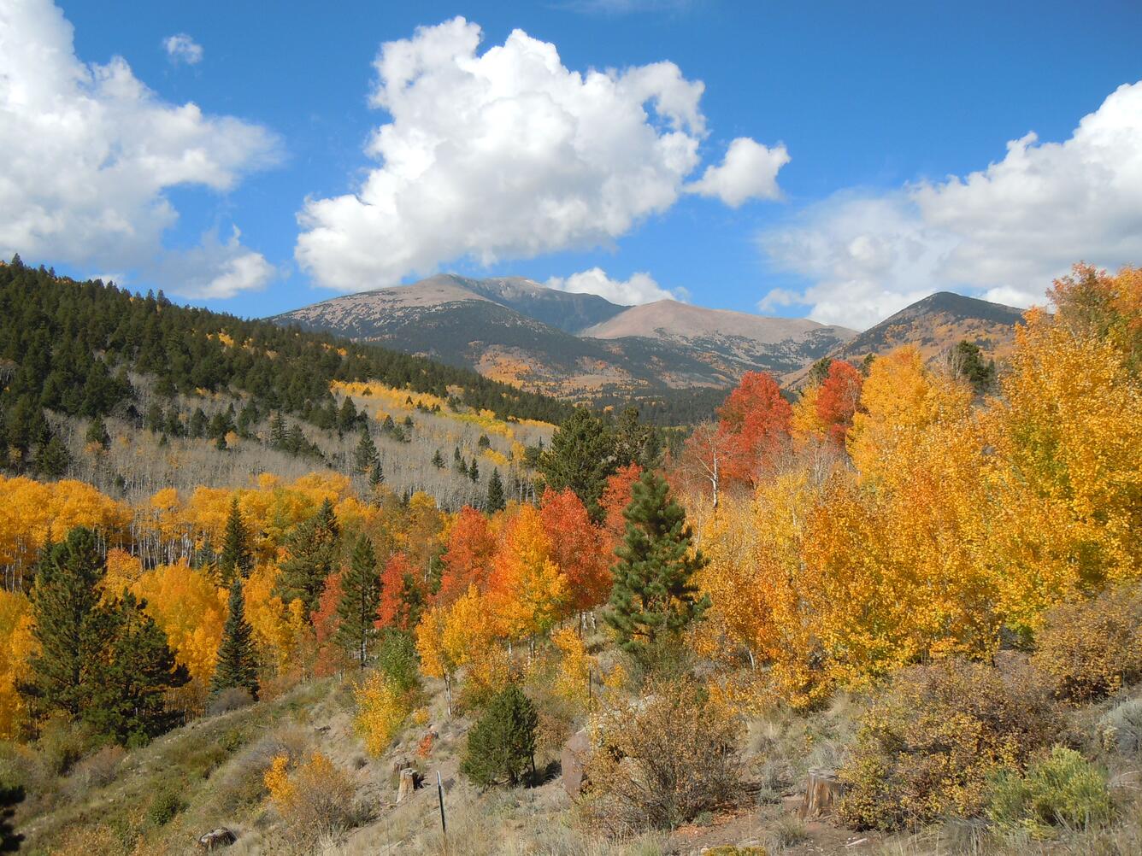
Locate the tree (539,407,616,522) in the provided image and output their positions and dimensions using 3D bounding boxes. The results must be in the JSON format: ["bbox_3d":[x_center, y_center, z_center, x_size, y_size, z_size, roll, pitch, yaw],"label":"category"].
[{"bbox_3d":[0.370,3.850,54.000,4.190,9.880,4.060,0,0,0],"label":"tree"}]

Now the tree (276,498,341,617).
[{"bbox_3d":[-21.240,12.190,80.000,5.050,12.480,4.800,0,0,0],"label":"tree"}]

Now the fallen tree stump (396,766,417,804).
[{"bbox_3d":[-4.150,9.020,25.000,0.520,0.770,0.520,0,0,0],"label":"fallen tree stump"}]

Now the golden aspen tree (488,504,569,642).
[{"bbox_3d":[-1.620,5.810,37.500,3.010,5.850,2.920,0,0,0],"label":"golden aspen tree"}]

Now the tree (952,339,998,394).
[{"bbox_3d":[34.710,-3.030,85.000,3.910,9.190,3.910,0,0,0],"label":"tree"}]

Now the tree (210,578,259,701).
[{"bbox_3d":[-21.750,13.730,64.000,3.170,8.020,3.170,0,0,0],"label":"tree"}]

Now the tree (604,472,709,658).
[{"bbox_3d":[2.940,4.800,34.000,3.650,6.680,3.540,0,0,0],"label":"tree"}]

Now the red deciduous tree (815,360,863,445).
[{"bbox_3d":[17.910,-0.480,66.000,3.150,8.150,3.150,0,0,0],"label":"red deciduous tree"}]

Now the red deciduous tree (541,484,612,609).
[{"bbox_3d":[0.210,5.620,43.000,3.100,6.090,3.010,0,0,0],"label":"red deciduous tree"}]

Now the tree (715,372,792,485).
[{"bbox_3d":[8.500,1.180,46.000,3.610,7.630,3.500,0,0,0],"label":"tree"}]

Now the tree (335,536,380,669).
[{"bbox_3d":[-10.770,8.790,50.000,2.300,6.810,2.230,0,0,0],"label":"tree"}]

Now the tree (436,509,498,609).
[{"bbox_3d":[-6.570,9.530,62.000,3.800,9.170,3.800,0,0,0],"label":"tree"}]

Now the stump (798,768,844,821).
[{"bbox_3d":[3.300,4.790,13.000,0.610,0.520,0.610,0,0,0],"label":"stump"}]

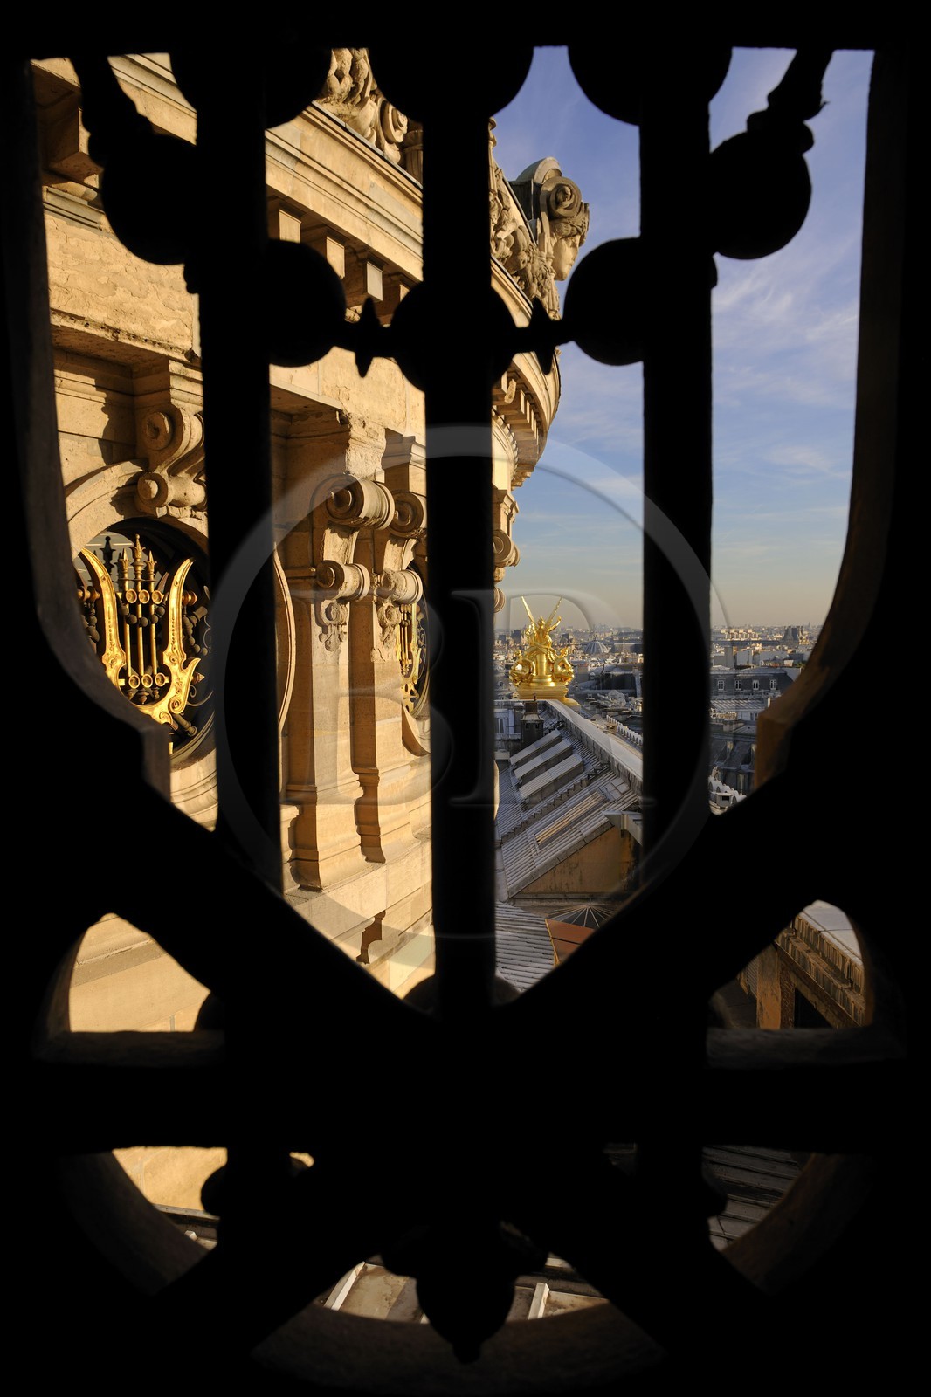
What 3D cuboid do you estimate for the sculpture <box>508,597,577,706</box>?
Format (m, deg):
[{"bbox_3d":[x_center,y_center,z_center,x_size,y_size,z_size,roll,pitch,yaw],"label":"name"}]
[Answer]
[{"bbox_3d":[5.699,-3.559,69.000,4.700,7.800,3.700,0,4,0],"label":"sculpture"}]

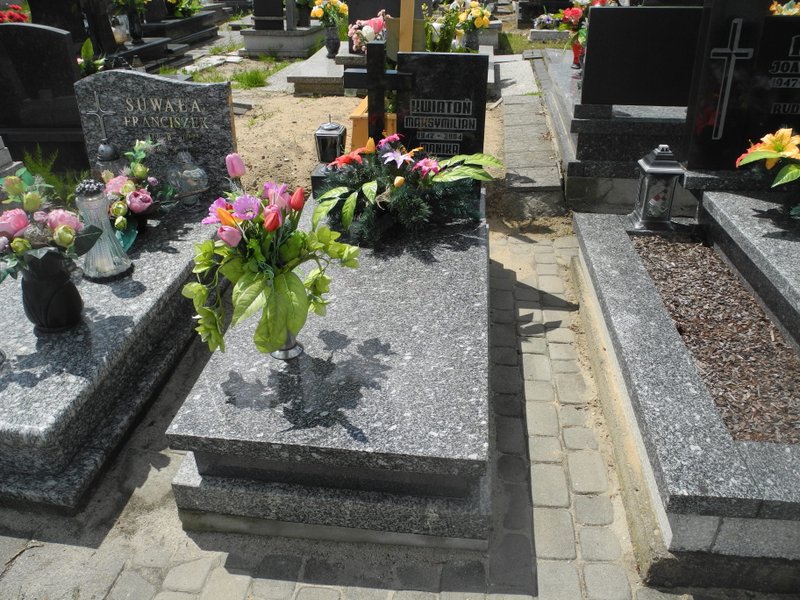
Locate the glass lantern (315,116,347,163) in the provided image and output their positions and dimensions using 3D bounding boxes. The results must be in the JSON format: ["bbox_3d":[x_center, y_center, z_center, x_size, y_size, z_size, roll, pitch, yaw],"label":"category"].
[{"bbox_3d":[-0.342,-0.787,3.216,0.136,0.267,0.136,4,27,6],"label":"glass lantern"}]

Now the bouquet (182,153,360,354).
[{"bbox_3d":[-0.398,-0.113,1.959,0.534,0.605,0.433,4,27,6],"label":"bouquet"}]

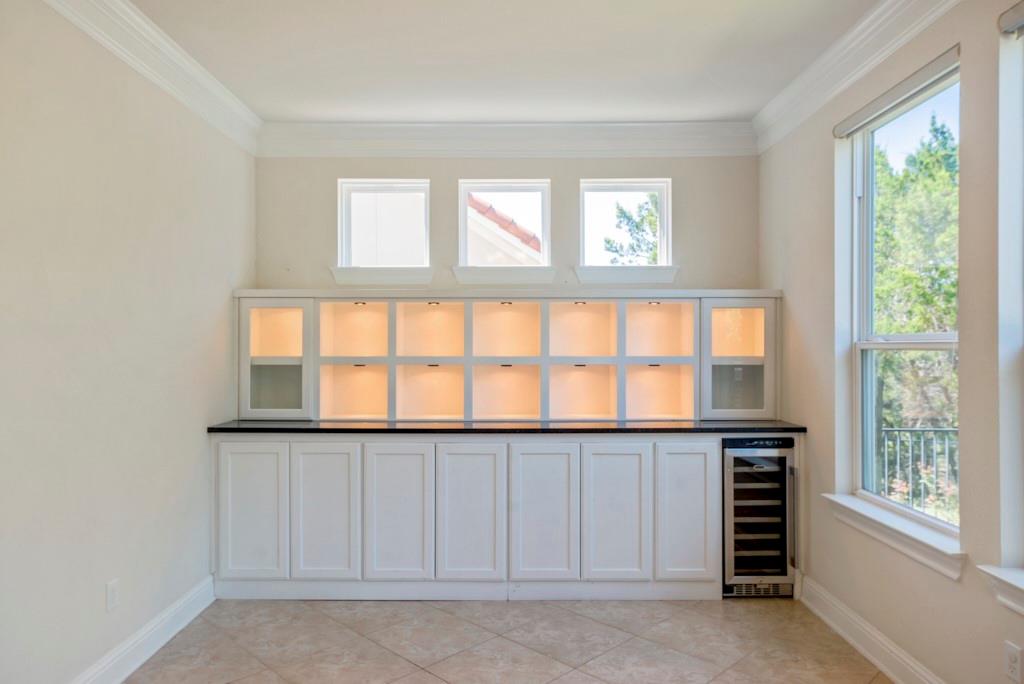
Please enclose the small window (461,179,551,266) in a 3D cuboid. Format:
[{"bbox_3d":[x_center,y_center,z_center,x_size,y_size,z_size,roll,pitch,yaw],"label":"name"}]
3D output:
[{"bbox_3d":[-0.044,-0.751,4.340,0.577,0.560,0.100,0,0,0],"label":"small window"}]

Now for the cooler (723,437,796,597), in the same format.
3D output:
[{"bbox_3d":[1.309,0.934,3.890,0.385,0.855,0.580,0,0,0],"label":"cooler"}]

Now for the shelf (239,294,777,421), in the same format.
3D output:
[{"bbox_3d":[-0.030,0.076,4.100,3.120,0.740,0.355,0,0,0],"label":"shelf"}]

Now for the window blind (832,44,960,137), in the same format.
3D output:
[{"bbox_3d":[1.597,-1.012,2.845,0.080,0.080,0.900,0,0,0],"label":"window blind"}]

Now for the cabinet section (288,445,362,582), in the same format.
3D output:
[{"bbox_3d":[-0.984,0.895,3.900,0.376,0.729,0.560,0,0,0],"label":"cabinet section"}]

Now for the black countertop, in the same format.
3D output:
[{"bbox_3d":[-0.030,0.468,3.935,3.150,0.032,0.670,0,0,0],"label":"black countertop"}]

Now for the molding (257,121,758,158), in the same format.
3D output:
[{"bbox_3d":[-0.034,-1.257,4.250,3.150,0.200,0.090,0,0,0],"label":"molding"}]

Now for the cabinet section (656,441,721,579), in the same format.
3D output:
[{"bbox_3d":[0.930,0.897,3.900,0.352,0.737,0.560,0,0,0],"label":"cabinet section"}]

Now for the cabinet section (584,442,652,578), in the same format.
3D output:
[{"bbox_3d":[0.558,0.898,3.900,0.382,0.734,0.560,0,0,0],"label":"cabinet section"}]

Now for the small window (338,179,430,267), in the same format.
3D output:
[{"bbox_3d":[-0.802,-0.751,4.340,0.577,0.560,0.100,0,0,0],"label":"small window"}]

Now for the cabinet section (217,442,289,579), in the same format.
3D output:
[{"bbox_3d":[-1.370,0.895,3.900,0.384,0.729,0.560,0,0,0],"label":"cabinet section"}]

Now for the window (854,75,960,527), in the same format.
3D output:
[{"bbox_3d":[1.685,-0.155,2.840,0.100,1.750,0.920,0,0,0],"label":"window"}]

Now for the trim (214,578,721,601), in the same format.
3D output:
[{"bbox_3d":[-0.237,1.322,3.645,2.690,0.115,0.020,0,0,0],"label":"trim"}]

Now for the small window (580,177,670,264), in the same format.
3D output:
[{"bbox_3d":[0.716,-0.751,4.340,0.577,0.560,0.100,0,0,0],"label":"small window"}]

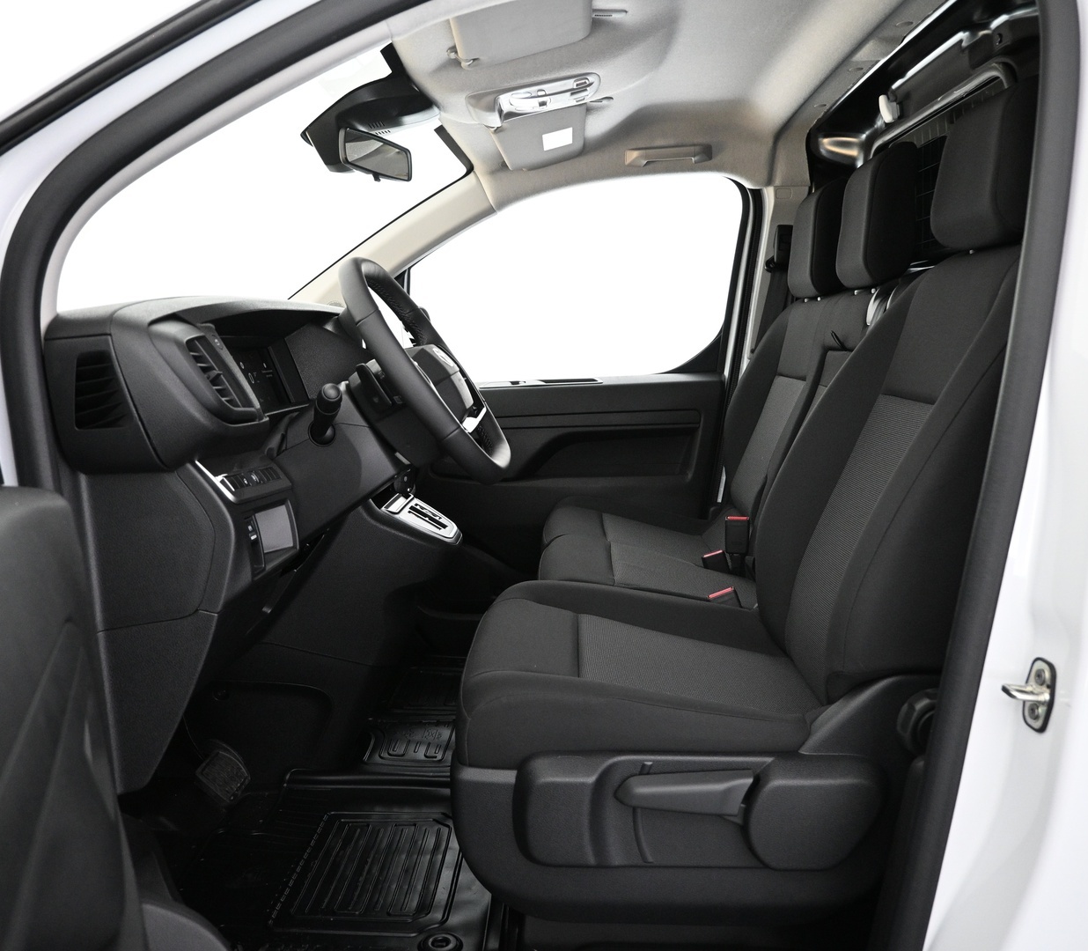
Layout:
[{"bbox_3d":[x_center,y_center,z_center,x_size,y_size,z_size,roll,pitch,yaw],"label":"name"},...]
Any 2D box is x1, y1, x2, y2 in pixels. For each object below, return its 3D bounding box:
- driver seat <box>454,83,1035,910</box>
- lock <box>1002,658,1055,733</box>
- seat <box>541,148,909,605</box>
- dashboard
[{"bbox_3d":[0.298,-0.002,1.389,0.825,1.085,0.540,-1,8,2],"label":"driver seat"},{"bbox_3d":[0.504,0.228,0.993,0.041,0.065,0.046,-1,8,2],"label":"lock"},{"bbox_3d":[0.355,-0.150,1.917,0.745,0.970,0.400,-1,8,2],"label":"seat"},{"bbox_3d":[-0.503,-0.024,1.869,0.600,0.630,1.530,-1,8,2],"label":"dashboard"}]

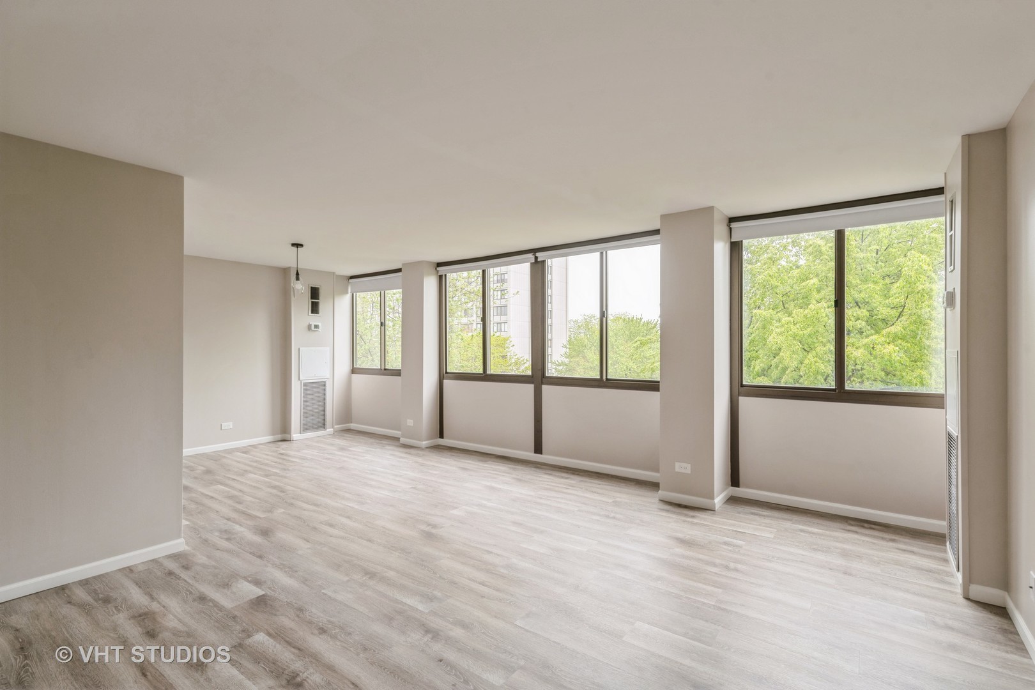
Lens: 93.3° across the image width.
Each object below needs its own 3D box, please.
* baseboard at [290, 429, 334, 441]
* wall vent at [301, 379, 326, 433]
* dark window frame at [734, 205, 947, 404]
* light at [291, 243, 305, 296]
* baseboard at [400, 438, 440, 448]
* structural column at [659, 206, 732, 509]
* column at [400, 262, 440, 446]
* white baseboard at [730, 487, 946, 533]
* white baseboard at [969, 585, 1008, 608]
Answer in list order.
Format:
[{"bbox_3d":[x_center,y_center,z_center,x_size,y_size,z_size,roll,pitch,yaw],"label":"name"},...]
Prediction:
[{"bbox_3d":[-2.901,1.277,6.973,0.016,0.077,0.620,0,0,37],"label":"baseboard"},{"bbox_3d":[-2.898,0.871,6.965,0.025,0.740,0.400,0,0,37],"label":"wall vent"},{"bbox_3d":[2.476,-0.303,3.844,1.490,1.510,0.080,0,0,37],"label":"dark window frame"},{"bbox_3d":[-2.349,-0.803,5.230,0.140,0.560,0.140,0,0,37],"label":"light"},{"bbox_3d":[-1.305,1.277,6.479,0.465,0.078,0.275,0,0,37],"label":"baseboard"},{"bbox_3d":[1.533,0.108,4.206,0.455,2.410,0.490,0,0,37],"label":"structural column"},{"bbox_3d":[-1.299,0.118,6.480,0.445,2.395,0.270,0,0,37],"label":"column"},{"bbox_3d":[2.437,1.272,3.811,1.455,0.080,0.016,0,0,37],"label":"white baseboard"},{"bbox_3d":[2.386,1.270,2.480,0.140,0.079,0.015,0,0,37],"label":"white baseboard"}]

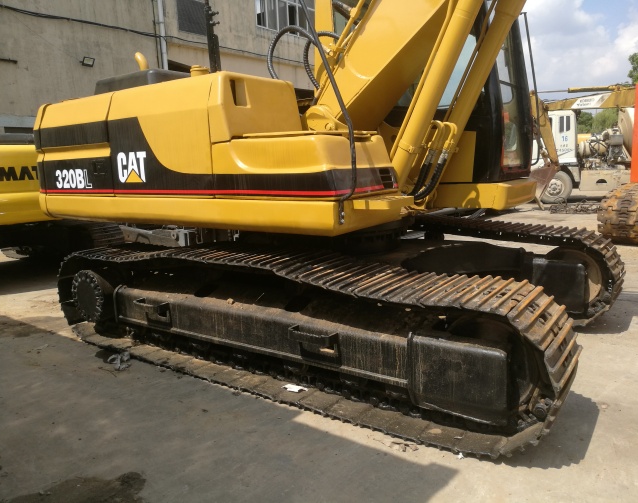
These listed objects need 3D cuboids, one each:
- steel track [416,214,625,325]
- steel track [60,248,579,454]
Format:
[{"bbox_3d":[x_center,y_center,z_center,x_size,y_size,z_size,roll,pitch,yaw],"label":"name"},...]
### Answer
[{"bbox_3d":[0.885,0.115,6.000,4.470,0.870,0.700,5,12,35],"label":"steel track"},{"bbox_3d":[-0.485,0.515,4.080,4.470,0.870,0.700,5,12,35],"label":"steel track"}]

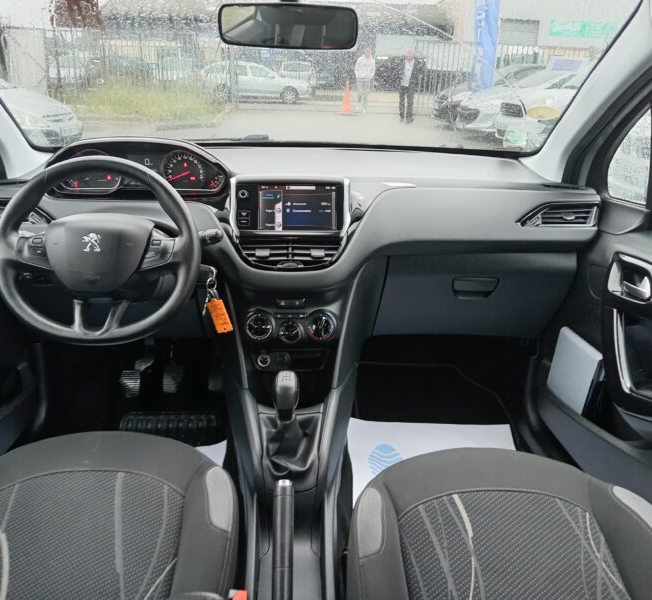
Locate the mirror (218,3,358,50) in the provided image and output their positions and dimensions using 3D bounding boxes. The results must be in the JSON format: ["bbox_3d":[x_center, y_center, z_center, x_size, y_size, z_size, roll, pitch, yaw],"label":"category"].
[{"bbox_3d":[-0.062,-0.471,0.996,0.240,0.065,0.040,5,26,8],"label":"mirror"}]

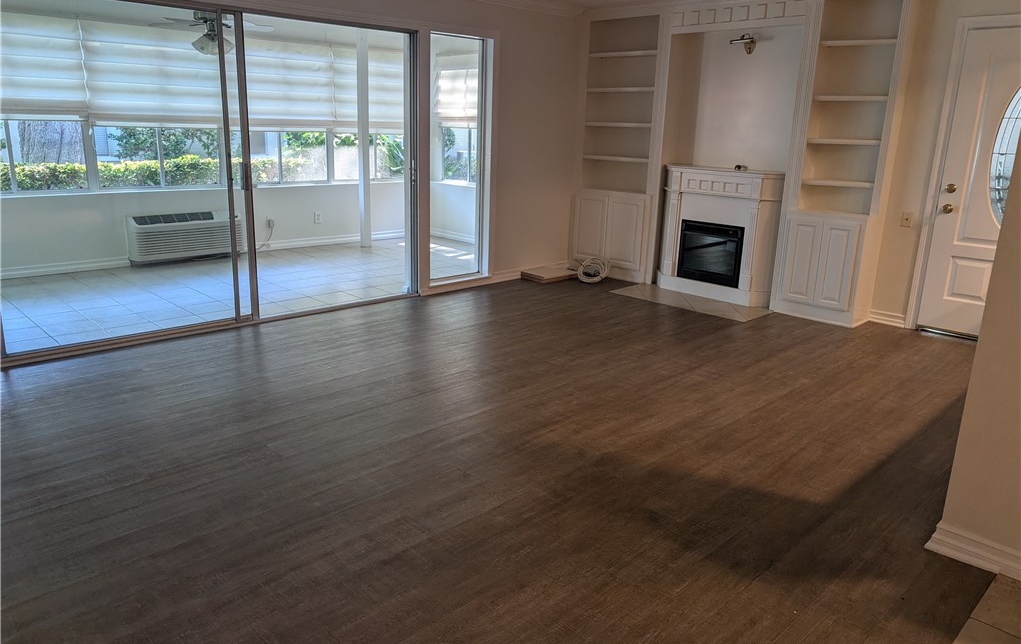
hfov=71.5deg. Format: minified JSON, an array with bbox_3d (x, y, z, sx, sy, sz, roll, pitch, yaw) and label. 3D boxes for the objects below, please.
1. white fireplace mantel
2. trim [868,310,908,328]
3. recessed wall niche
[{"bbox_3d":[1.839,-0.773,6.165,0.440,1.085,1.145,-13,21,-42],"label":"white fireplace mantel"},{"bbox_3d":[2.880,-0.023,5.409,0.022,0.100,0.265,-13,21,-42],"label":"trim"},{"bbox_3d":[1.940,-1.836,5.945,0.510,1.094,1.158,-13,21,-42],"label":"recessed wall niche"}]

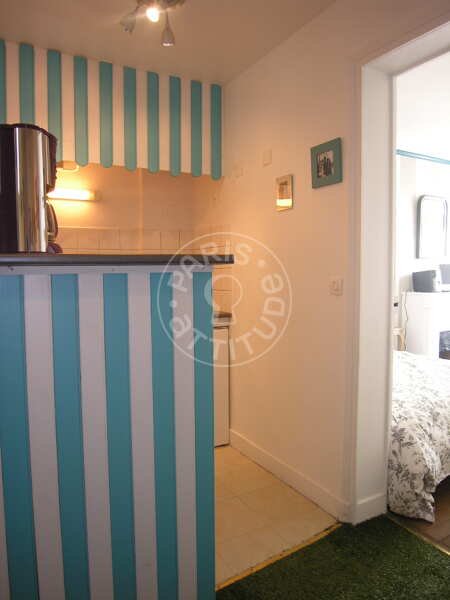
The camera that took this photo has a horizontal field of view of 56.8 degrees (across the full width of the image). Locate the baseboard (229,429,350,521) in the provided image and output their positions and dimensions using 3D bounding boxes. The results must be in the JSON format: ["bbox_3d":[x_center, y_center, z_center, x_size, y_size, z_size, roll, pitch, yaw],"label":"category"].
[{"bbox_3d":[0.317,1.011,2.481,0.018,0.110,1.120,-3,5,-30],"label":"baseboard"}]

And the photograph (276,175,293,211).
[{"bbox_3d":[0.325,-0.587,2.284,0.018,0.177,0.137,-3,5,-30],"label":"photograph"}]

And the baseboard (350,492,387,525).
[{"bbox_3d":[0.705,1.008,2.019,0.215,0.108,0.018,-3,5,-30],"label":"baseboard"}]

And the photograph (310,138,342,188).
[{"bbox_3d":[0.483,-0.651,2.001,0.020,0.200,0.200,-3,5,-30],"label":"photograph"}]

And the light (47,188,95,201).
[{"bbox_3d":[-1.054,-0.702,2.758,0.380,0.060,0.065,-3,5,-30],"label":"light"}]

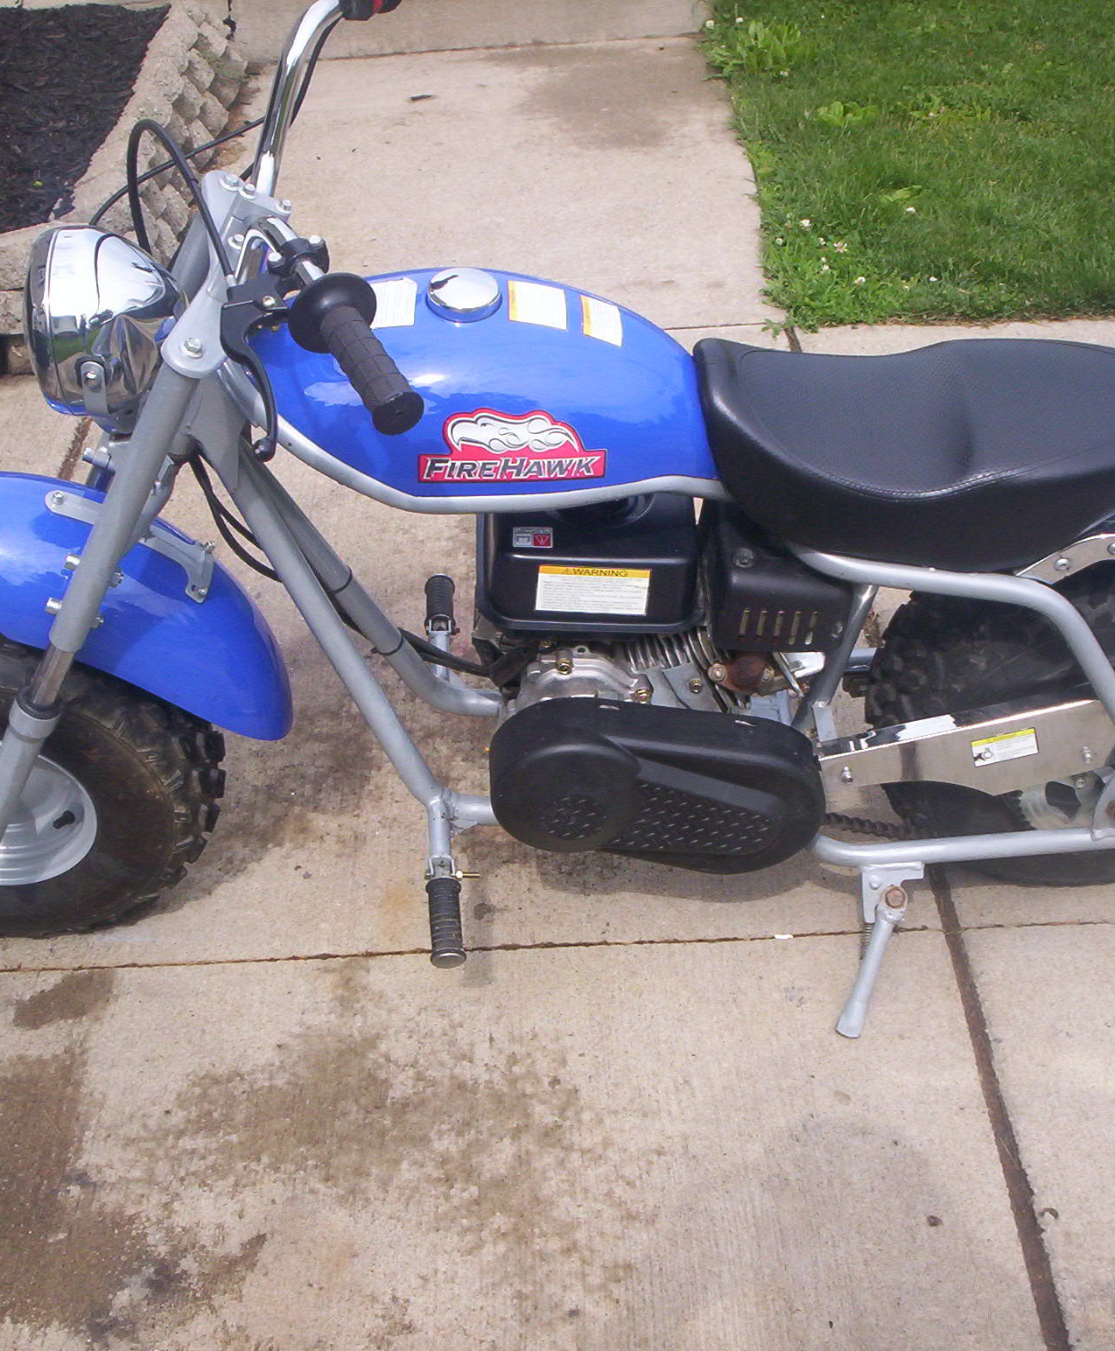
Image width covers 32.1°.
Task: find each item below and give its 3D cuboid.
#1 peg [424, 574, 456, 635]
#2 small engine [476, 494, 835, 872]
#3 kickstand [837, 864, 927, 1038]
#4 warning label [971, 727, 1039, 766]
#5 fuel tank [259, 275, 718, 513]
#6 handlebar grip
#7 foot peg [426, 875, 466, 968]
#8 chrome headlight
[{"bbox_3d":[-0.140,-0.085,2.316,0.036,0.036,0.105,-3,44,1],"label":"peg"},{"bbox_3d":[0.101,-0.046,2.019,0.370,0.400,0.350,-3,44,1],"label":"small engine"},{"bbox_3d":[0.338,0.296,2.076,0.065,0.195,0.055,16,-1,1],"label":"kickstand"},{"bbox_3d":[0.463,0.075,2.003,0.065,0.038,0.002,-14,42,11],"label":"warning label"},{"bbox_3d":[-0.064,-0.287,1.801,0.425,0.180,0.225,-3,44,1],"label":"fuel tank"},{"bbox_3d":[-0.137,-0.227,1.391,0.037,0.037,0.115,-21,56,-18],"label":"handlebar grip"},{"bbox_3d":[-0.113,0.249,1.966,0.036,0.036,0.100,-3,44,1],"label":"foot peg"},{"bbox_3d":[-0.409,-0.313,1.764,0.150,0.192,0.170,-3,44,1],"label":"chrome headlight"}]

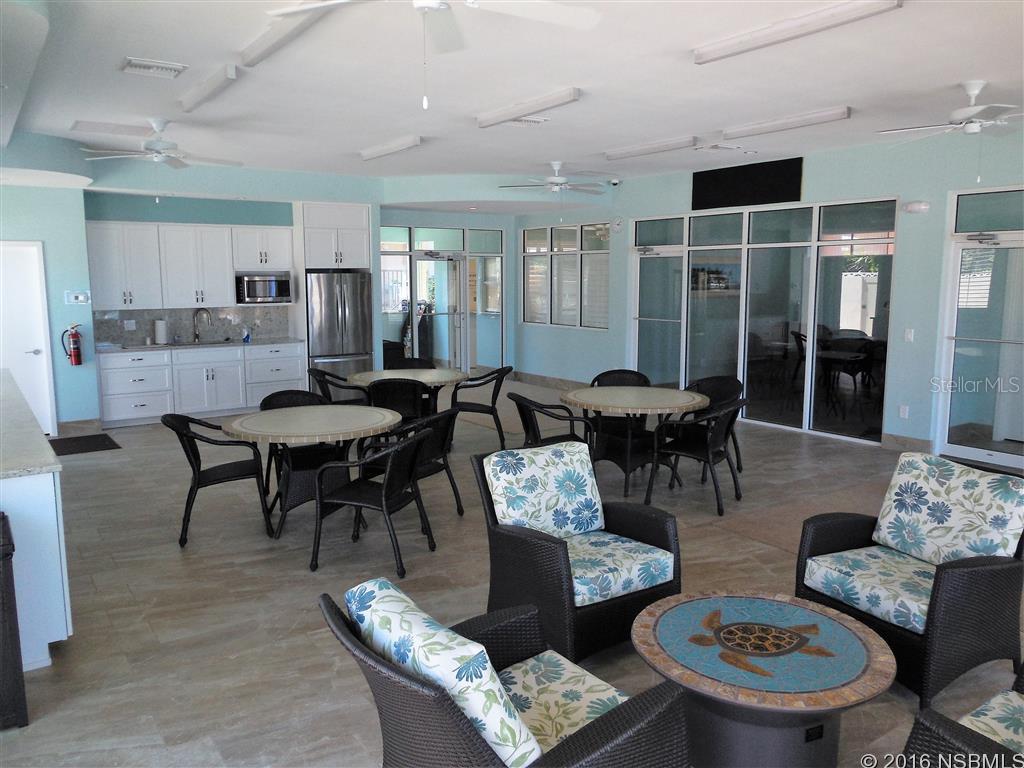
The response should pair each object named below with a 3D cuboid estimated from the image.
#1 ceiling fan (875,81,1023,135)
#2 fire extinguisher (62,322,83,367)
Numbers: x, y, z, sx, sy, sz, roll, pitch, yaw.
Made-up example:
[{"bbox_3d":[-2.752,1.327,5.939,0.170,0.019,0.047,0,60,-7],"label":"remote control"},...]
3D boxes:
[{"bbox_3d":[3.207,-1.928,5.174,1.300,0.360,1.300,0,8,0],"label":"ceiling fan"},{"bbox_3d":[-4.857,-0.436,8.163,0.230,0.490,0.160,-5,9,-30],"label":"fire extinguisher"}]

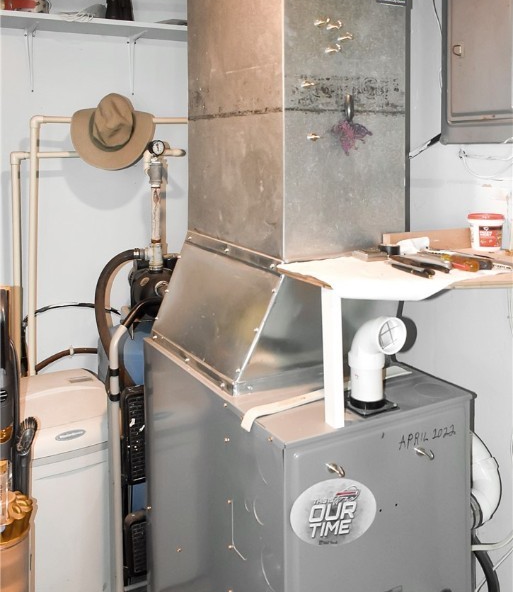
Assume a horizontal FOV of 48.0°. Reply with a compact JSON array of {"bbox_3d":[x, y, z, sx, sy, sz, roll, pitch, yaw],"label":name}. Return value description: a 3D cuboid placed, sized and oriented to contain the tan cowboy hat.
[{"bbox_3d":[-0.532,-0.604,2.130,0.310,0.295,0.130,0,-24,-16],"label":"tan cowboy hat"}]

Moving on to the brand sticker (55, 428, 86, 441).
[{"bbox_3d":[-0.545,0.406,1.690,0.088,0.023,0.006,-5,11,-28],"label":"brand sticker"}]

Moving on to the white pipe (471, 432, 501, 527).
[{"bbox_3d":[0.542,0.439,1.400,0.075,0.200,0.115,-5,11,-28],"label":"white pipe"}]

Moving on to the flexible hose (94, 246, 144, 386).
[{"bbox_3d":[-0.462,0.075,1.930,0.145,0.450,0.100,-5,11,-28],"label":"flexible hose"}]

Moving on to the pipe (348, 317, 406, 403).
[{"bbox_3d":[0.224,0.119,1.095,0.070,0.168,0.108,-5,11,-28],"label":"pipe"}]

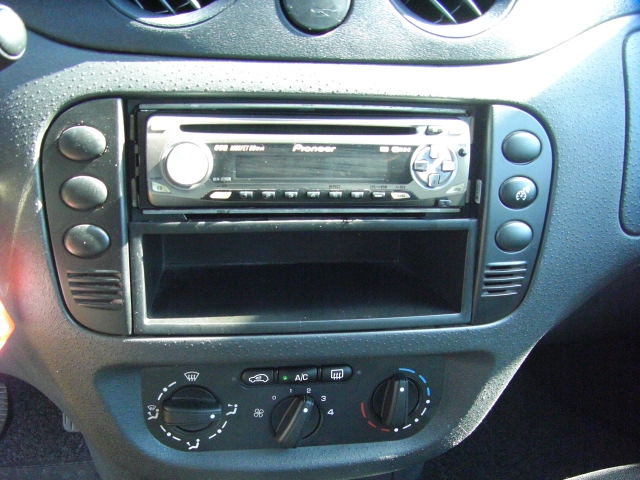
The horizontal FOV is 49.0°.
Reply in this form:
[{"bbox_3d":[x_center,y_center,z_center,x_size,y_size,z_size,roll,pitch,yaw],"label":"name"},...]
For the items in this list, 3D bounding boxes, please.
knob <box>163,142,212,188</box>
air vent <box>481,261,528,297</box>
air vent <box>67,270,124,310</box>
[{"bbox_3d":[-0.066,-0.037,0.350,0.025,0.024,0.012,-1,12,-9],"label":"knob"},{"bbox_3d":[0.104,0.022,0.396,0.028,0.019,0.007,-1,12,-9],"label":"air vent"},{"bbox_3d":[-0.116,0.025,0.362,0.028,0.019,0.007,-1,12,-9],"label":"air vent"}]

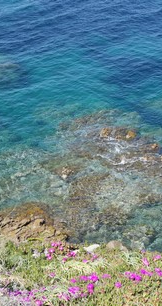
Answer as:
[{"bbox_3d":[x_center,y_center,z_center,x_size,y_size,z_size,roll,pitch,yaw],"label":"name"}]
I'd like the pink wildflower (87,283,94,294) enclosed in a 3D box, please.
[{"bbox_3d":[0.080,1.135,4.600,0.050,0.070,0.050,0,28,0],"label":"pink wildflower"}]

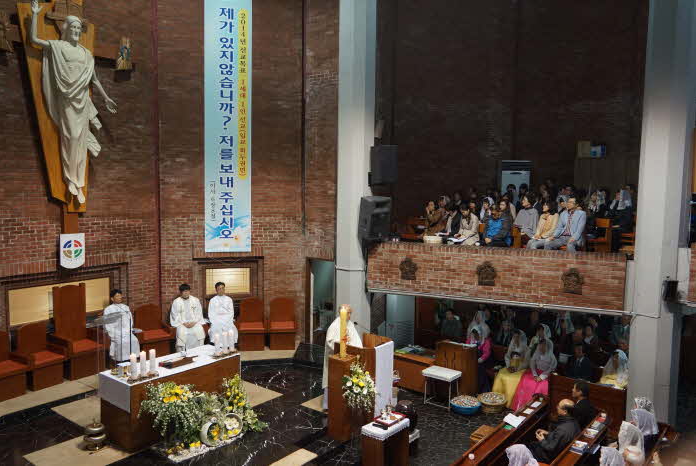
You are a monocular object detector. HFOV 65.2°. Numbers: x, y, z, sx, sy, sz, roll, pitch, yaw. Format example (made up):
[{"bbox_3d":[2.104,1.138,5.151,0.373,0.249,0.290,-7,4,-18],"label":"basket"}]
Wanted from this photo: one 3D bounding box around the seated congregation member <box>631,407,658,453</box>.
[{"bbox_3d":[3.730,2.907,7.259,0.700,1.260,0.470,5,6,40],"label":"seated congregation member"}]

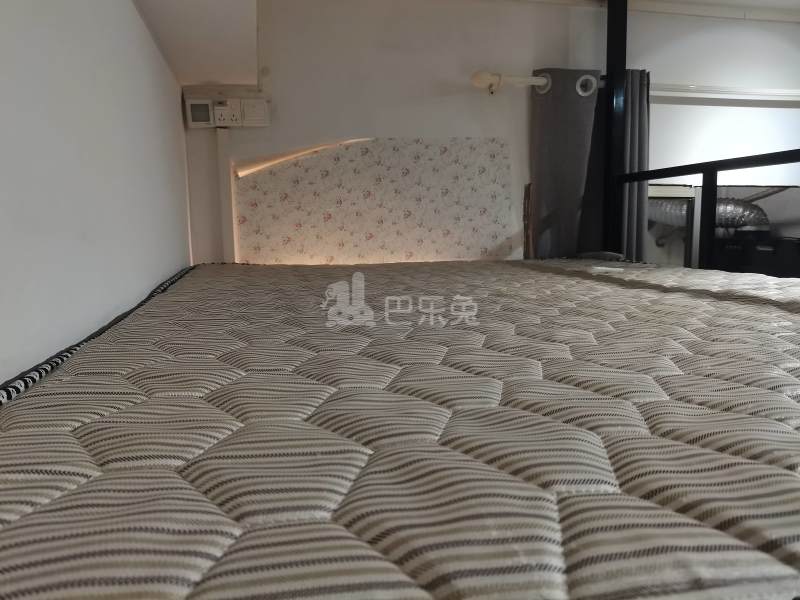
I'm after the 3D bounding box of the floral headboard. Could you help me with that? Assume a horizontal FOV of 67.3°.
[{"bbox_3d":[-0.061,-0.324,1.974,0.939,0.428,0.050,-3,7,-13],"label":"floral headboard"}]

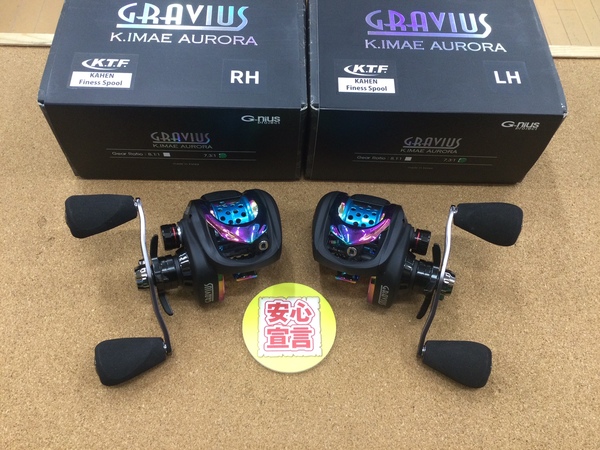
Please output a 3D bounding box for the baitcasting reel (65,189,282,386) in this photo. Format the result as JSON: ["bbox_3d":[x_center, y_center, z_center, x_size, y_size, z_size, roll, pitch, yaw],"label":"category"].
[{"bbox_3d":[-0.070,0.027,0.323,0.128,0.050,0.112,-10,62,-8],"label":"baitcasting reel"}]

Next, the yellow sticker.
[{"bbox_3d":[-0.006,0.063,0.333,0.058,0.003,0.058,1,61,-2],"label":"yellow sticker"}]

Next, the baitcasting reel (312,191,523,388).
[{"bbox_3d":[0.066,0.031,0.326,0.126,0.050,0.106,12,61,5],"label":"baitcasting reel"}]

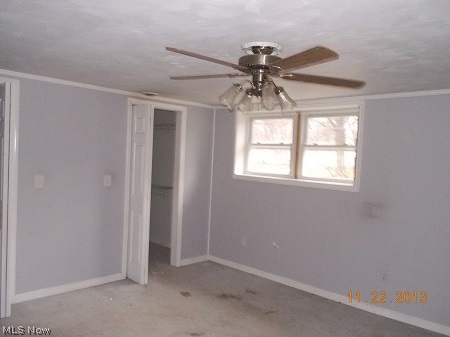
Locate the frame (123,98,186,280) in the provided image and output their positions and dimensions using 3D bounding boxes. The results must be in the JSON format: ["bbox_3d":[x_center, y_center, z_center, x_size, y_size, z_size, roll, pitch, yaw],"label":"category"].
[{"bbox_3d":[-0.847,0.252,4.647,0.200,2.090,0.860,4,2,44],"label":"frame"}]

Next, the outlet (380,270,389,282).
[{"bbox_3d":[1.535,1.042,3.630,0.074,0.116,0.013,4,2,44],"label":"outlet"}]

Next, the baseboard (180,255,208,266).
[{"bbox_3d":[-0.399,1.269,5.160,0.016,0.076,0.505,4,2,44],"label":"baseboard"}]

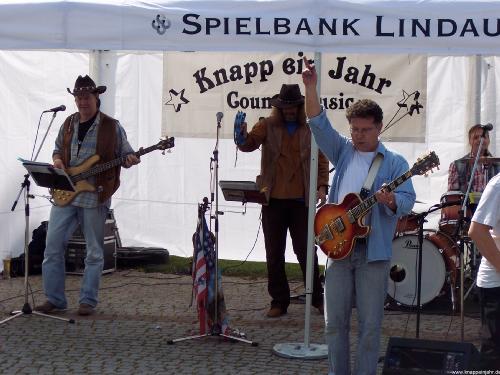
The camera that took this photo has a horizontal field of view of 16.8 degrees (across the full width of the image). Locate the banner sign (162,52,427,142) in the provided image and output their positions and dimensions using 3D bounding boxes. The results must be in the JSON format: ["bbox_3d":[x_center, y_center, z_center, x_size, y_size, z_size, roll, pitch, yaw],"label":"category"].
[{"bbox_3d":[0.424,-0.905,16.100,2.520,0.930,0.040,1,5,6],"label":"banner sign"}]

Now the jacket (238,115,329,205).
[{"bbox_3d":[0.261,-0.214,13.150,0.700,0.700,0.380,1,5,6],"label":"jacket"}]

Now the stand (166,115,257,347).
[{"bbox_3d":[-0.273,0.302,12.000,0.620,1.600,0.580,1,5,0],"label":"stand"}]

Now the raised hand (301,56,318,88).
[{"bbox_3d":[0.357,-0.691,10.150,0.100,0.190,0.080,-11,3,6],"label":"raised hand"}]

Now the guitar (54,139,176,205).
[{"bbox_3d":[-1.069,-0.154,13.000,1.120,0.320,0.080,-25,-10,19],"label":"guitar"}]

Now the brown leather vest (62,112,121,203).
[{"bbox_3d":[-1.233,-0.230,13.150,0.470,0.680,0.310,3,5,27],"label":"brown leather vest"}]

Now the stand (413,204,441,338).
[{"bbox_3d":[1.162,0.612,11.250,0.580,1.020,0.580,1,5,0],"label":"stand"}]

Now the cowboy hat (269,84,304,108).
[{"bbox_3d":[0.306,-0.698,13.100,0.320,0.150,0.360,1,17,6],"label":"cowboy hat"}]

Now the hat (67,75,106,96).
[{"bbox_3d":[-1.264,-0.787,13.100,0.310,0.150,0.360,2,10,17],"label":"hat"}]

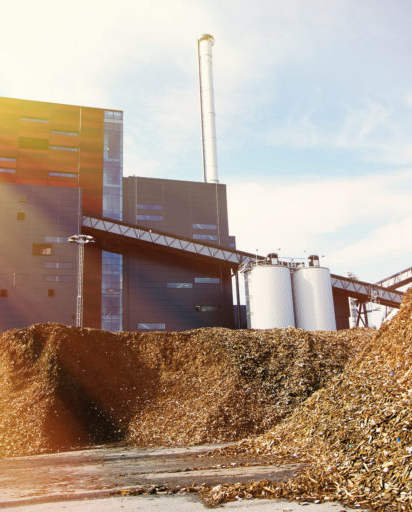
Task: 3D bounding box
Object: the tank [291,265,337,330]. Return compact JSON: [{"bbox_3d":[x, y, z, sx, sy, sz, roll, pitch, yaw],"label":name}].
[{"bbox_3d":[15.311,11.132,69.930,5.450,18.471,5.450,2,-17,-16],"label":"tank"}]

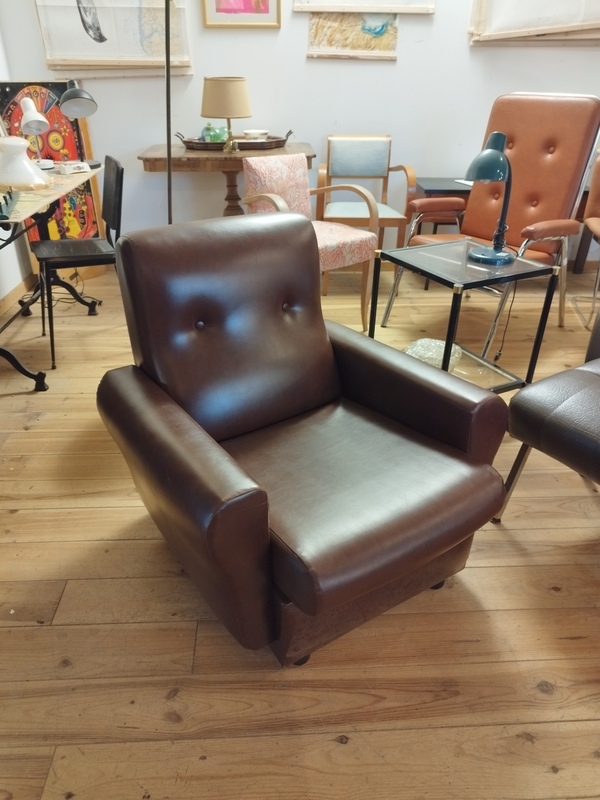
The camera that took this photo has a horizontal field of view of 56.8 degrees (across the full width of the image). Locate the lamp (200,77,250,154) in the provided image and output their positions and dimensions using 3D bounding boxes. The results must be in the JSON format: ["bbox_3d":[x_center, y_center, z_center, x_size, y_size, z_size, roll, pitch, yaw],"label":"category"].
[{"bbox_3d":[-0.366,-1.442,2.818,0.252,0.326,0.252,-1,31,-3],"label":"lamp"}]

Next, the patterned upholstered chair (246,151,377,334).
[{"bbox_3d":[0.039,-0.735,2.685,0.520,0.780,0.560,-24,39,-36],"label":"patterned upholstered chair"}]

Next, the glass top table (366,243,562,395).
[{"bbox_3d":[0.634,-0.327,2.284,0.503,0.509,0.496,-14,34,-24],"label":"glass top table"}]

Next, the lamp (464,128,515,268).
[{"bbox_3d":[0.723,-0.742,2.051,0.250,0.446,0.180,-13,34,-22],"label":"lamp"}]

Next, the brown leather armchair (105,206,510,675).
[{"bbox_3d":[0.003,0.042,1.377,0.770,0.780,0.860,-17,35,-27],"label":"brown leather armchair"}]

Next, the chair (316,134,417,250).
[{"bbox_3d":[0.351,-1.051,3.198,0.540,0.810,0.520,0,31,-2],"label":"chair"}]

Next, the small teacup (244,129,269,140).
[{"bbox_3d":[-0.251,-1.493,3.123,0.140,0.055,0.140,-1,31,-3],"label":"small teacup"}]

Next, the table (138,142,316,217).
[{"bbox_3d":[-0.370,-0.991,3.121,0.910,0.760,0.560,-3,31,-7],"label":"table"}]

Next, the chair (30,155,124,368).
[{"bbox_3d":[-0.953,-0.612,2.435,0.430,0.790,0.410,-13,33,-22],"label":"chair"}]

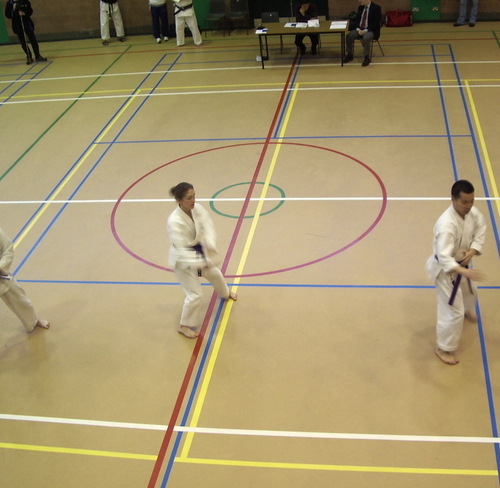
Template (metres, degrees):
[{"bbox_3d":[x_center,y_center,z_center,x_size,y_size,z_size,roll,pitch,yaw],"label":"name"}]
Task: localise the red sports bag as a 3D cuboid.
[{"bbox_3d":[3.316,-5.025,15.873,0.600,0.290,0.300,0,33,11],"label":"red sports bag"}]

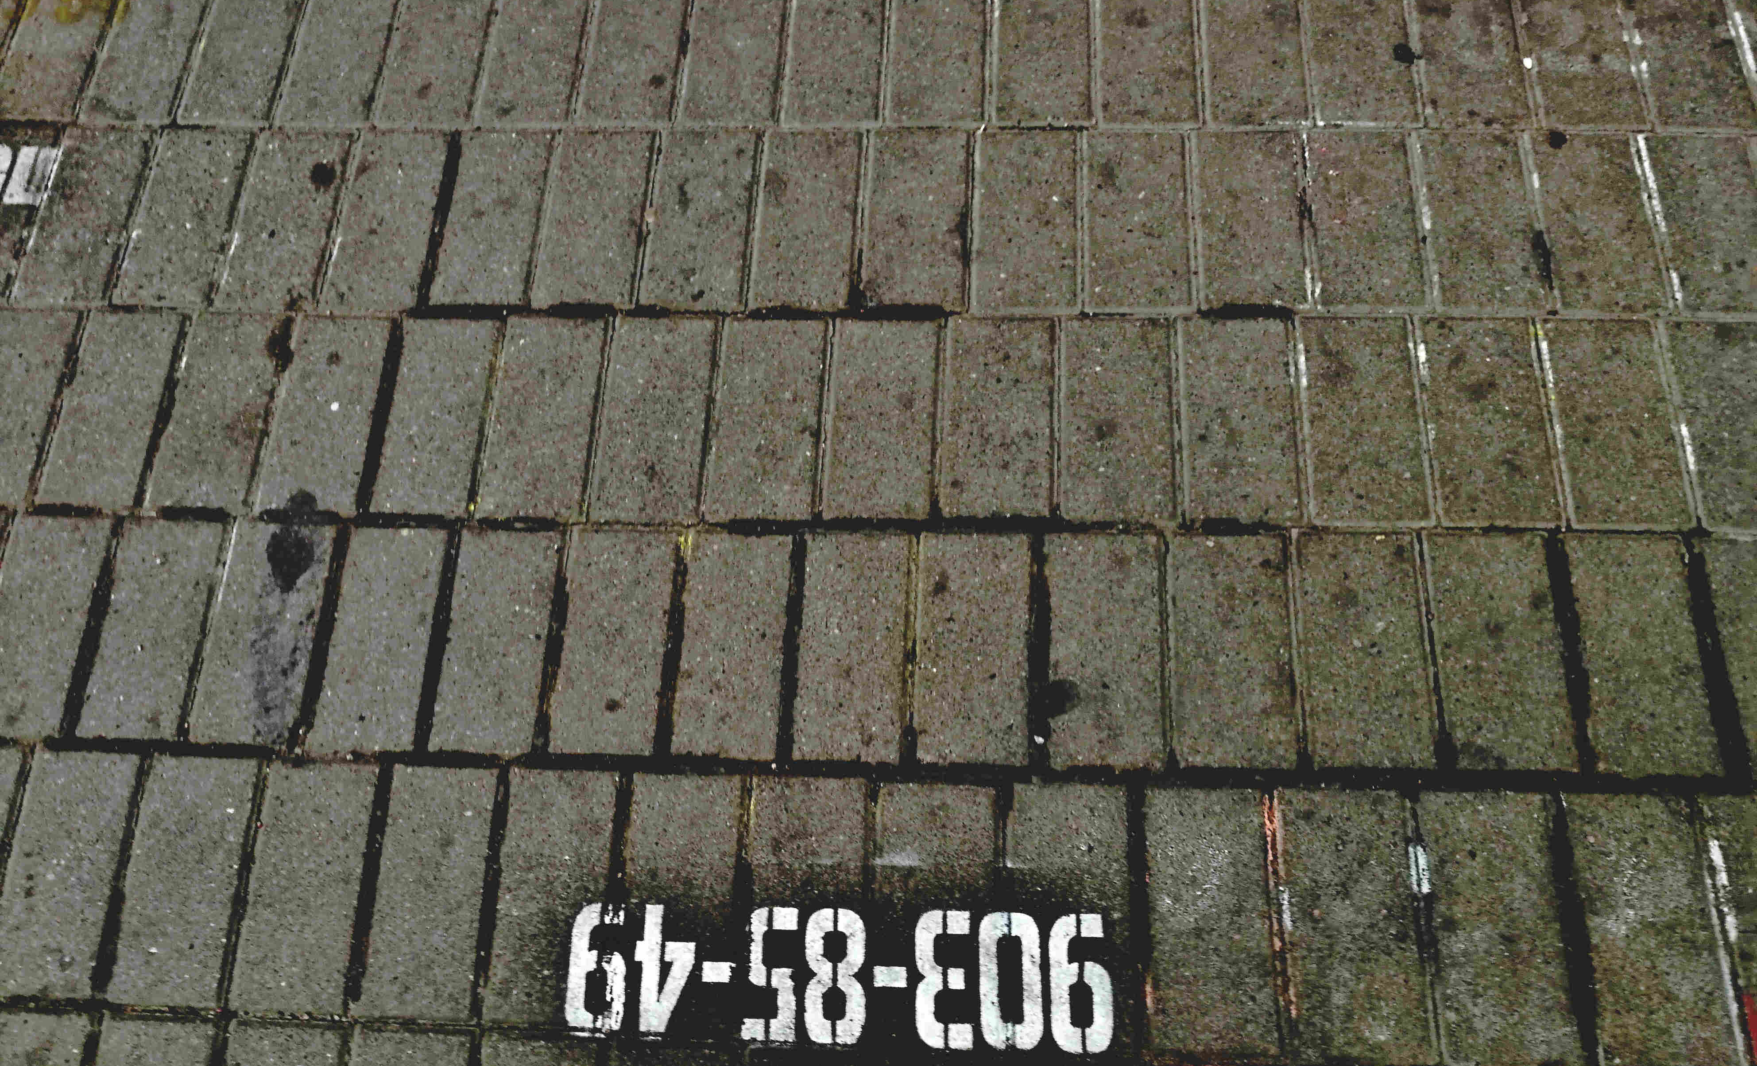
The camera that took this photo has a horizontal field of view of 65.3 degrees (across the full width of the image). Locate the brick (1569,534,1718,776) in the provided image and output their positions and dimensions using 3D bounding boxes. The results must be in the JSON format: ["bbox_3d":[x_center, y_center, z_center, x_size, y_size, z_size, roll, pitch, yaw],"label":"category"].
[{"bbox_3d":[0.638,0.110,1.172,0.099,0.060,0.200,1,69,4],"label":"brick"}]

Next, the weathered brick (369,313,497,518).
[{"bbox_3d":[-0.397,-0.097,1.266,0.098,0.060,0.199,1,69,5],"label":"weathered brick"}]

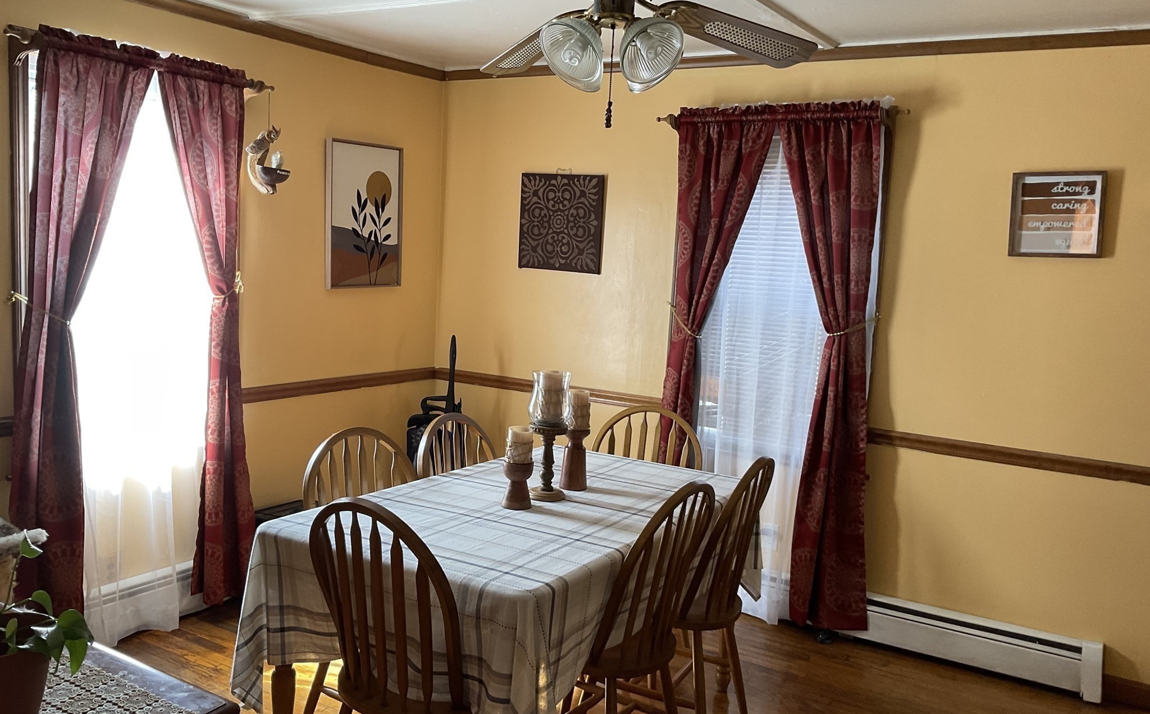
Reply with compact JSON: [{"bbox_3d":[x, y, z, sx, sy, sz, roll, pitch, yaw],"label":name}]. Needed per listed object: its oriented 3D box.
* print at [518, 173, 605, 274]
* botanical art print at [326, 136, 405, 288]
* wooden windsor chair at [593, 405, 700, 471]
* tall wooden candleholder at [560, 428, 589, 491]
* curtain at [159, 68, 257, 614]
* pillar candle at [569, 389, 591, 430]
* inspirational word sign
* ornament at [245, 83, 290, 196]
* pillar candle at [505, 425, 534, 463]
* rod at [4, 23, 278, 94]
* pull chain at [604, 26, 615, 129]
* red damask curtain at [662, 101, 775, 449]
[{"bbox_3d":[-0.063,-0.647,4.657,0.467,0.463,0.030,7,8,31],"label":"print"},{"bbox_3d":[-0.980,-0.659,4.518,0.035,0.668,0.452,7,8,33],"label":"botanical art print"},{"bbox_3d":[0.164,0.689,3.658,0.470,0.960,0.520,7,8,30],"label":"wooden windsor chair"},{"bbox_3d":[0.002,0.352,3.285,0.092,0.205,0.092,3,7,0],"label":"tall wooden candleholder"},{"bbox_3d":[-1.428,-0.051,3.783,0.150,2.150,0.460,7,8,33],"label":"curtain"},{"bbox_3d":[0.018,0.180,3.266,0.072,0.133,0.072,3,7,0],"label":"pillar candle"},{"bbox_3d":[1.761,-0.518,3.520,0.302,0.302,0.030,7,8,30],"label":"inspirational word sign"},{"bbox_3d":[-1.264,-0.892,3.962,0.180,0.445,0.110,2,7,-9],"label":"ornament"},{"bbox_3d":[-0.166,0.267,2.970,0.080,0.105,0.080,3,7,0],"label":"pillar candle"},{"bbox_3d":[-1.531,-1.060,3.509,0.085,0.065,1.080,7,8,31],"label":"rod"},{"bbox_3d":[0.090,-0.703,2.428,0.018,0.256,0.018,3,7,0],"label":"pull chain"},{"bbox_3d":[0.574,0.007,4.155,0.460,2.130,0.150,7,8,30],"label":"red damask curtain"}]

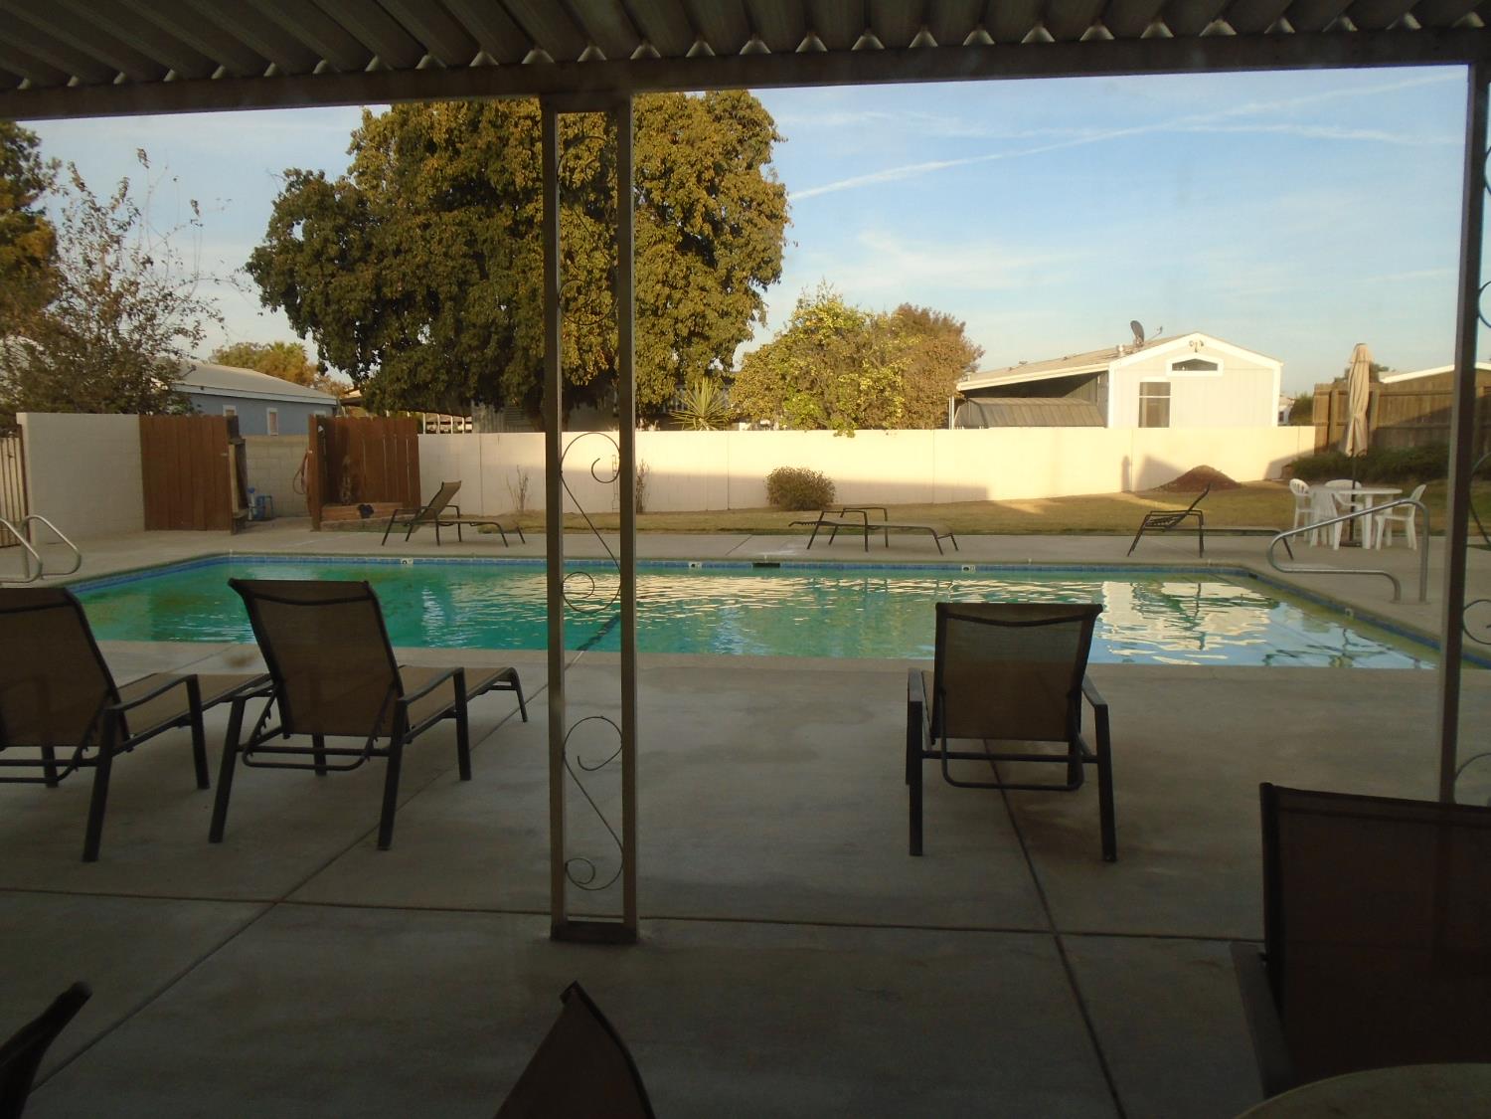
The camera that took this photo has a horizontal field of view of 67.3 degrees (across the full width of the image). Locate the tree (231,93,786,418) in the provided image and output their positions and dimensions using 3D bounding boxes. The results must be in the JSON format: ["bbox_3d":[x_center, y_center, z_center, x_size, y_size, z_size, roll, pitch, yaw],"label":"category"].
[{"bbox_3d":[-5.377,-6.422,26.454,12.400,9.800,10.500,-1,6,-11],"label":"tree"}]

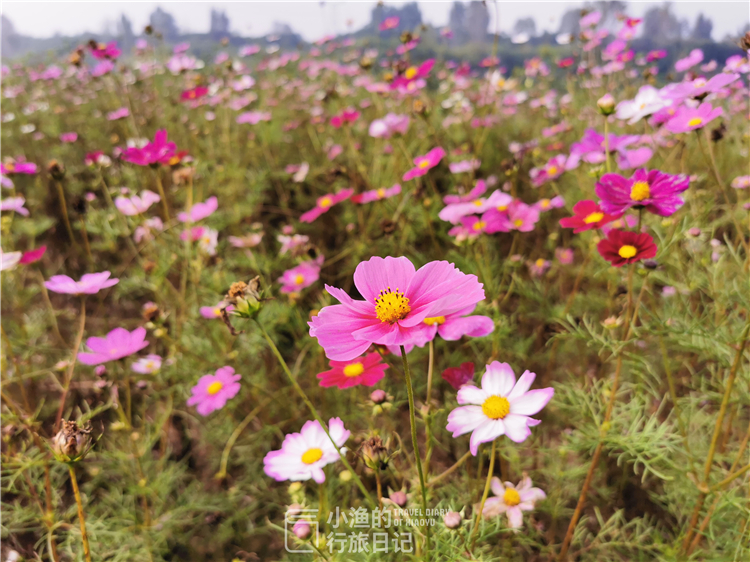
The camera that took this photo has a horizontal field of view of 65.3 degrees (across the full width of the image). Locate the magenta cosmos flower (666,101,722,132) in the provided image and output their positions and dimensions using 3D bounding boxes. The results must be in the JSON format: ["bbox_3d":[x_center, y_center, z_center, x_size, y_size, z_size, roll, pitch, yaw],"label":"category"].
[{"bbox_3d":[0.437,-0.220,0.802,0.070,0.018,0.070,-23,32,9],"label":"magenta cosmos flower"}]

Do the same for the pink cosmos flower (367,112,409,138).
[{"bbox_3d":[0.025,-0.254,0.966,0.070,0.030,0.070,-9,26,4],"label":"pink cosmos flower"}]

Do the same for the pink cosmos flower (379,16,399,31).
[{"bbox_3d":[0.045,-0.766,1.750,0.064,0.020,0.064,-25,44,12],"label":"pink cosmos flower"}]

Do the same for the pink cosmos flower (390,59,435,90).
[{"bbox_3d":[0.050,-0.261,0.750,0.066,0.020,0.066,-31,32,13],"label":"pink cosmos flower"}]

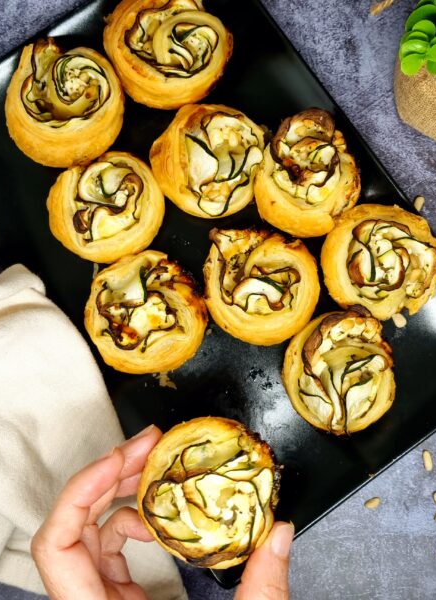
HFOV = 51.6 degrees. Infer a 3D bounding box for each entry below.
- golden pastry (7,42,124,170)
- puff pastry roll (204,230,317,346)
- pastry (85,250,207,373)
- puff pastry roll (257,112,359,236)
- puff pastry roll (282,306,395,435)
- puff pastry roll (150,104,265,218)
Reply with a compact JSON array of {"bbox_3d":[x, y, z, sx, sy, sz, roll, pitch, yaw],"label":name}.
[{"bbox_3d":[-0.092,-0.118,0.277,0.069,0.041,0.075,0,82,0],"label":"golden pastry"},{"bbox_3d":[0.024,-0.007,0.261,0.065,0.041,0.065,0,82,0],"label":"puff pastry roll"},{"bbox_3d":[-0.040,0.007,0.259,0.067,0.041,0.068,0,82,0],"label":"pastry"},{"bbox_3d":[0.052,-0.074,0.271,0.064,0.041,0.072,0,82,0],"label":"puff pastry roll"},{"bbox_3d":[0.066,0.039,0.255,0.062,0.041,0.067,0,82,0],"label":"puff pastry roll"},{"bbox_3d":[-0.006,-0.082,0.272,0.067,0.041,0.066,0,82,0],"label":"puff pastry roll"}]

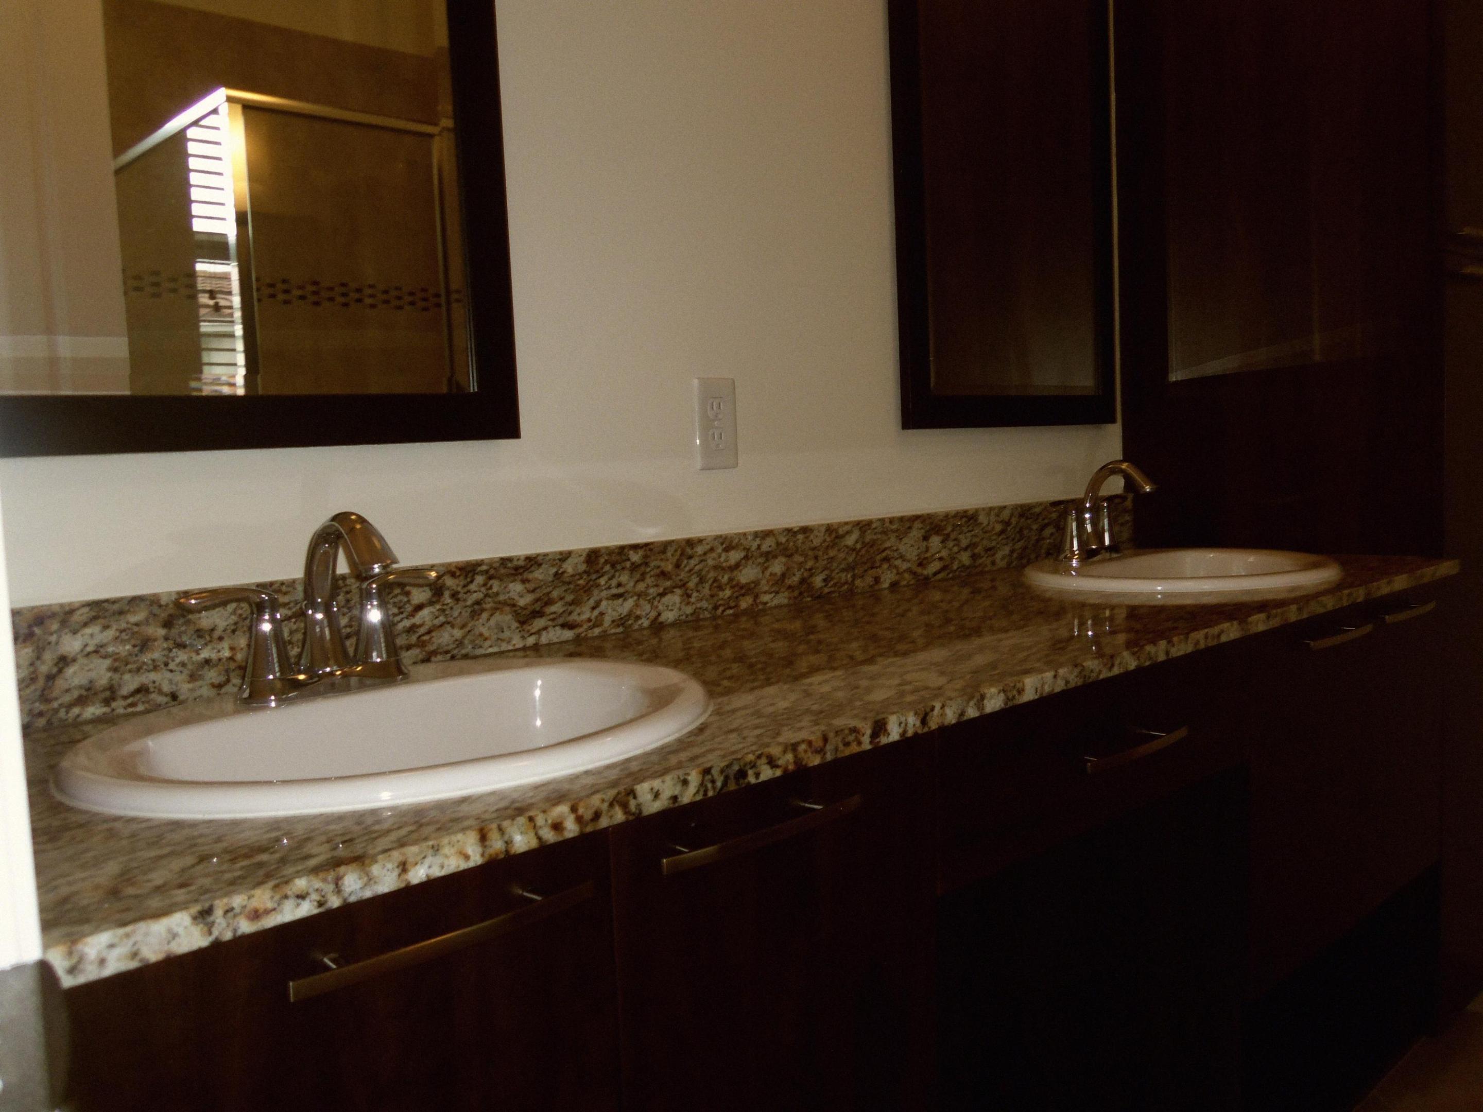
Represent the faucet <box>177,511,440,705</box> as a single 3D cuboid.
[{"bbox_3d":[-0.339,0.040,1.023,0.235,0.157,0.160,-7,6,-42],"label":"faucet"}]

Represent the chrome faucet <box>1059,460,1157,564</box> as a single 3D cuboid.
[{"bbox_3d":[0.589,-0.073,1.873,0.230,0.157,0.160,-7,6,-42],"label":"chrome faucet"}]

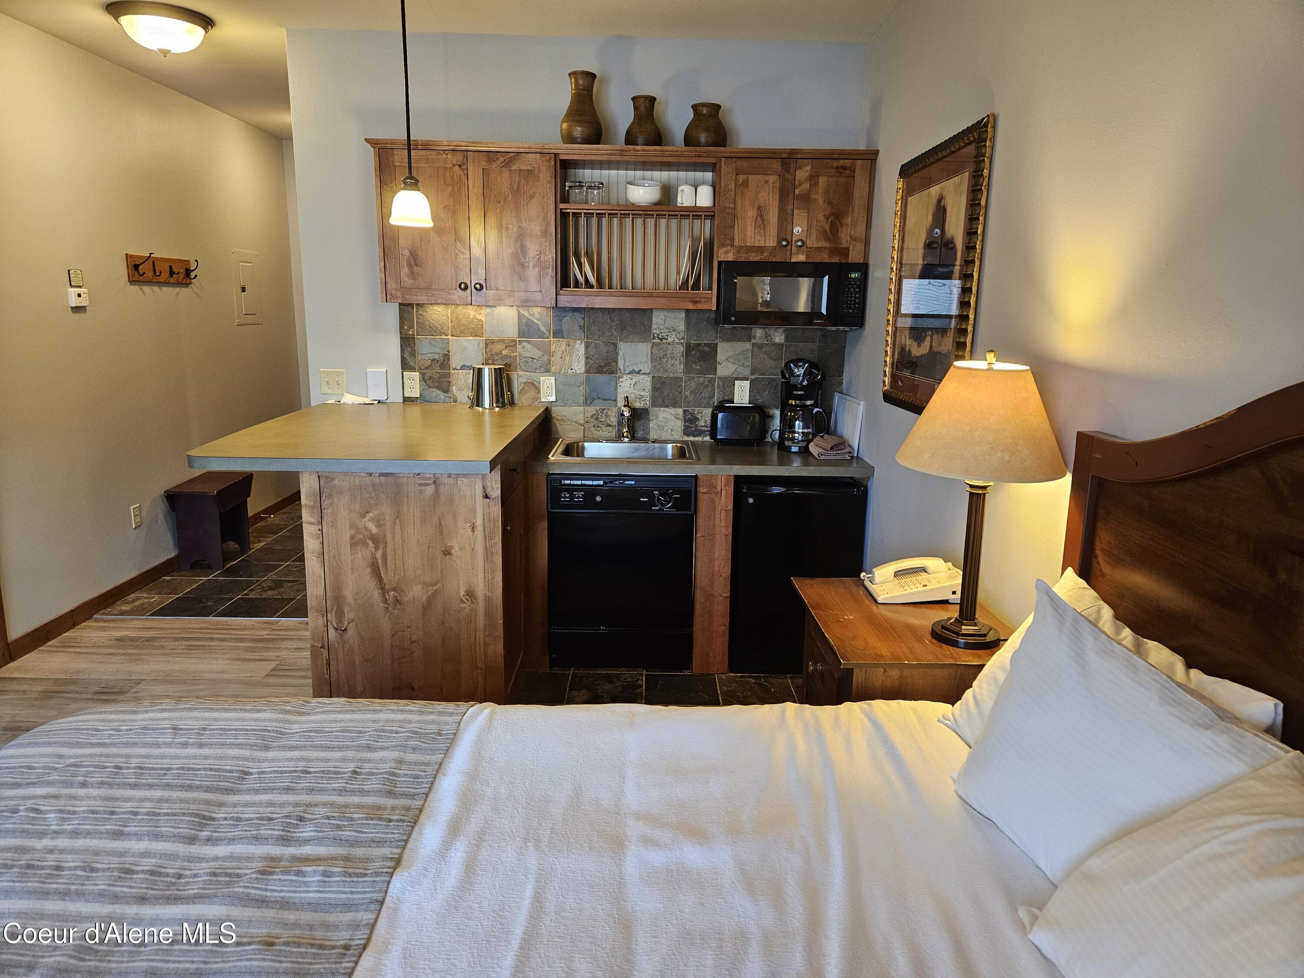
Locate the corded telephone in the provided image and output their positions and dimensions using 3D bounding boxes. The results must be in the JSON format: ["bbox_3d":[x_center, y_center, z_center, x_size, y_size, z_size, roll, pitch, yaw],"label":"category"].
[{"bbox_3d":[0.748,0.252,2.464,0.250,0.090,0.200,1,12,-1],"label":"corded telephone"}]

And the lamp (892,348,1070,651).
[{"bbox_3d":[0.770,0.027,2.055,0.380,0.700,0.380,1,12,-1],"label":"lamp"}]

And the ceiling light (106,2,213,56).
[{"bbox_3d":[-2.064,-1.914,3.644,0.400,0.175,0.400,1,12,-1],"label":"ceiling light"}]

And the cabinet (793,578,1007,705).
[{"bbox_3d":[0.663,0.701,2.360,0.490,0.750,0.630,1,12,-1],"label":"cabinet"}]

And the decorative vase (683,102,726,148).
[{"bbox_3d":[0.234,-1.570,3.782,0.188,0.212,0.188,1,12,-1],"label":"decorative vase"}]

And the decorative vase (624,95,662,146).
[{"bbox_3d":[-0.035,-1.586,3.776,0.164,0.238,0.164,1,12,-1],"label":"decorative vase"}]

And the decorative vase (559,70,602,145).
[{"bbox_3d":[-0.305,-1.635,3.763,0.182,0.328,0.182,1,12,-1],"label":"decorative vase"}]

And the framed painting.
[{"bbox_3d":[0.935,-0.697,2.930,0.035,0.905,0.840,1,12,-1],"label":"framed painting"}]

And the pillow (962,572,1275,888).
[{"bbox_3d":[0.659,0.432,1.308,0.170,0.440,0.660,20,7,-8],"label":"pillow"}]

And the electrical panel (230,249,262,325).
[{"bbox_3d":[-2.777,-1.382,5.968,0.025,0.497,0.400,1,12,-1],"label":"electrical panel"}]

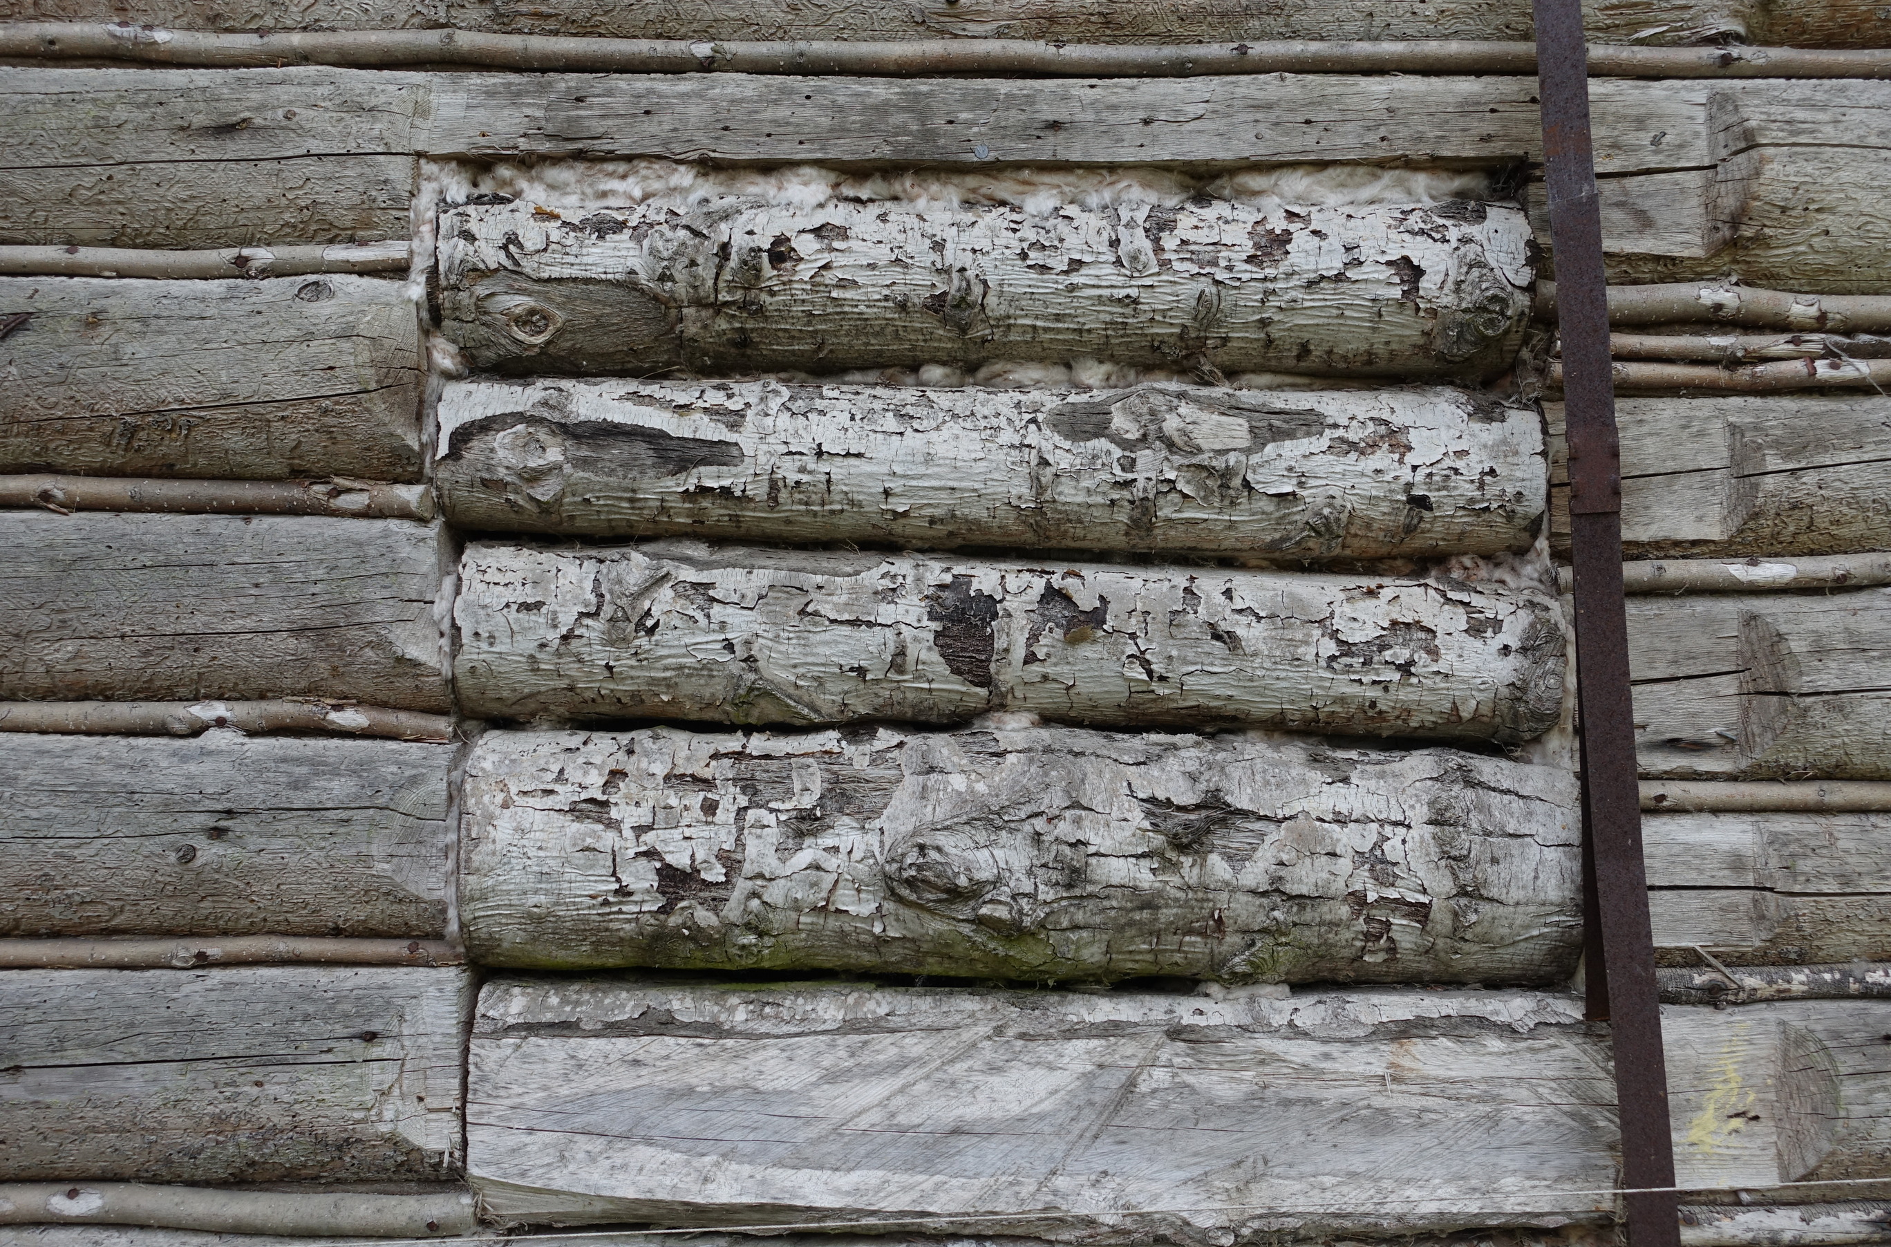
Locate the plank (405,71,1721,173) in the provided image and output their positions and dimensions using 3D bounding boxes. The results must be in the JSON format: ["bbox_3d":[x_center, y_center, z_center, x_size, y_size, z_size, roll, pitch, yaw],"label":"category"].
[{"bbox_3d":[0.109,-0.443,1.580,1.140,0.079,0.080,1,-3,0],"label":"plank"}]

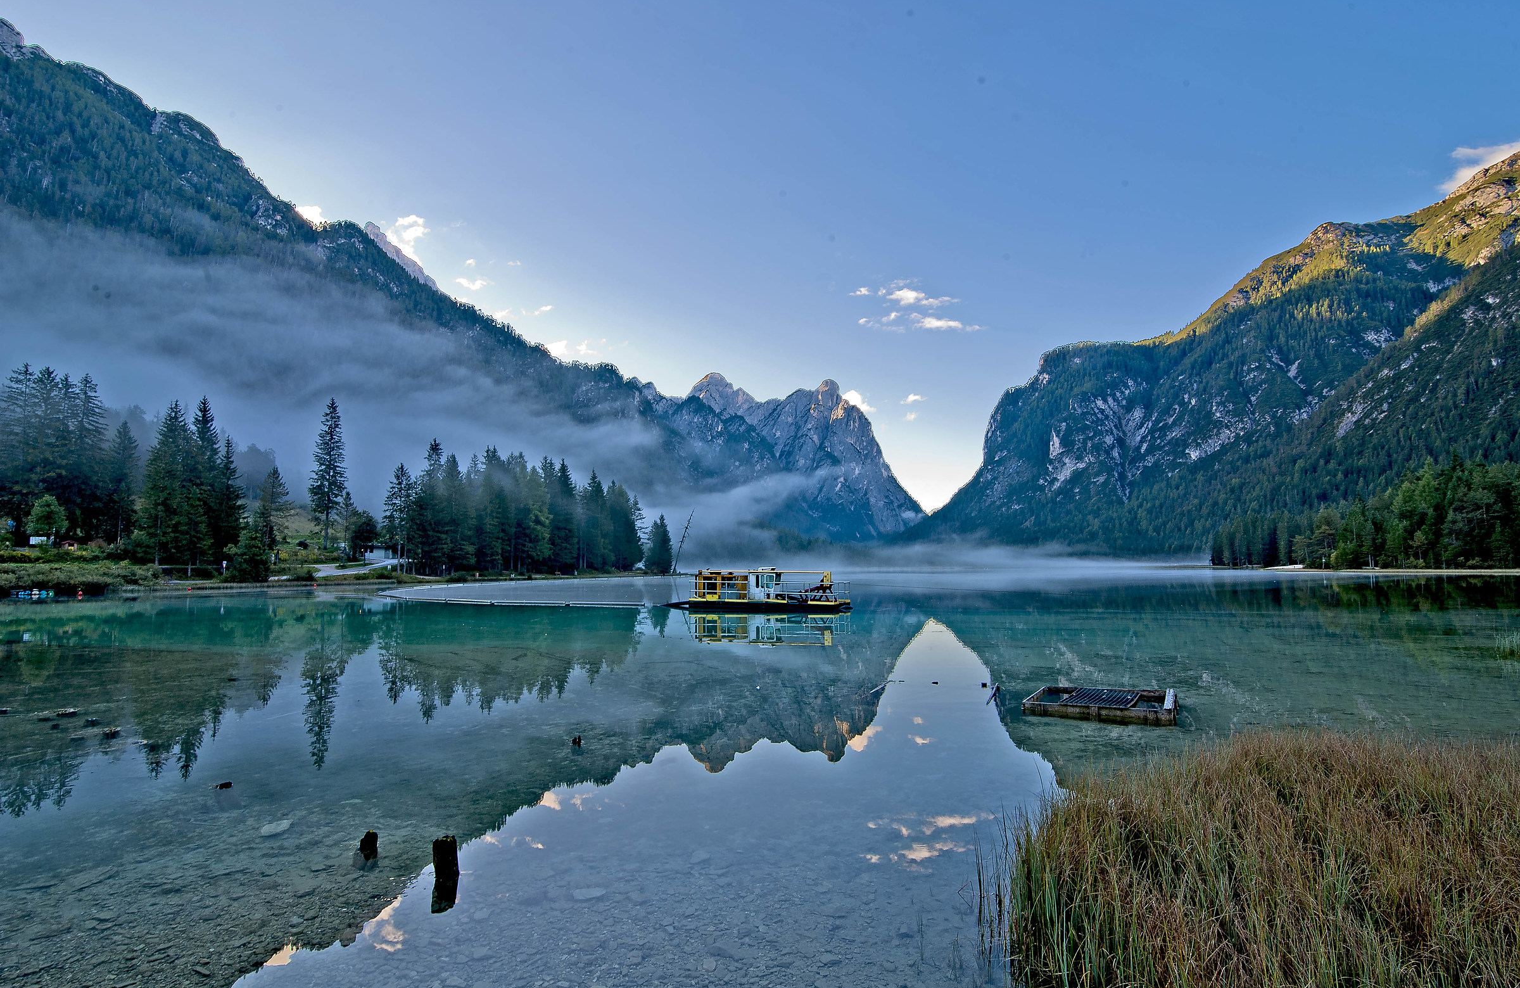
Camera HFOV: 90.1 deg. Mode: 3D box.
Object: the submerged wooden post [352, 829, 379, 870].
[{"bbox_3d":[-2.962,2.699,5.749,0.154,0.272,0.154,2,-6,-26],"label":"submerged wooden post"}]

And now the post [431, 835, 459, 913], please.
[{"bbox_3d":[-2.181,2.644,5.274,0.171,0.510,0.171,2,-6,-22],"label":"post"}]

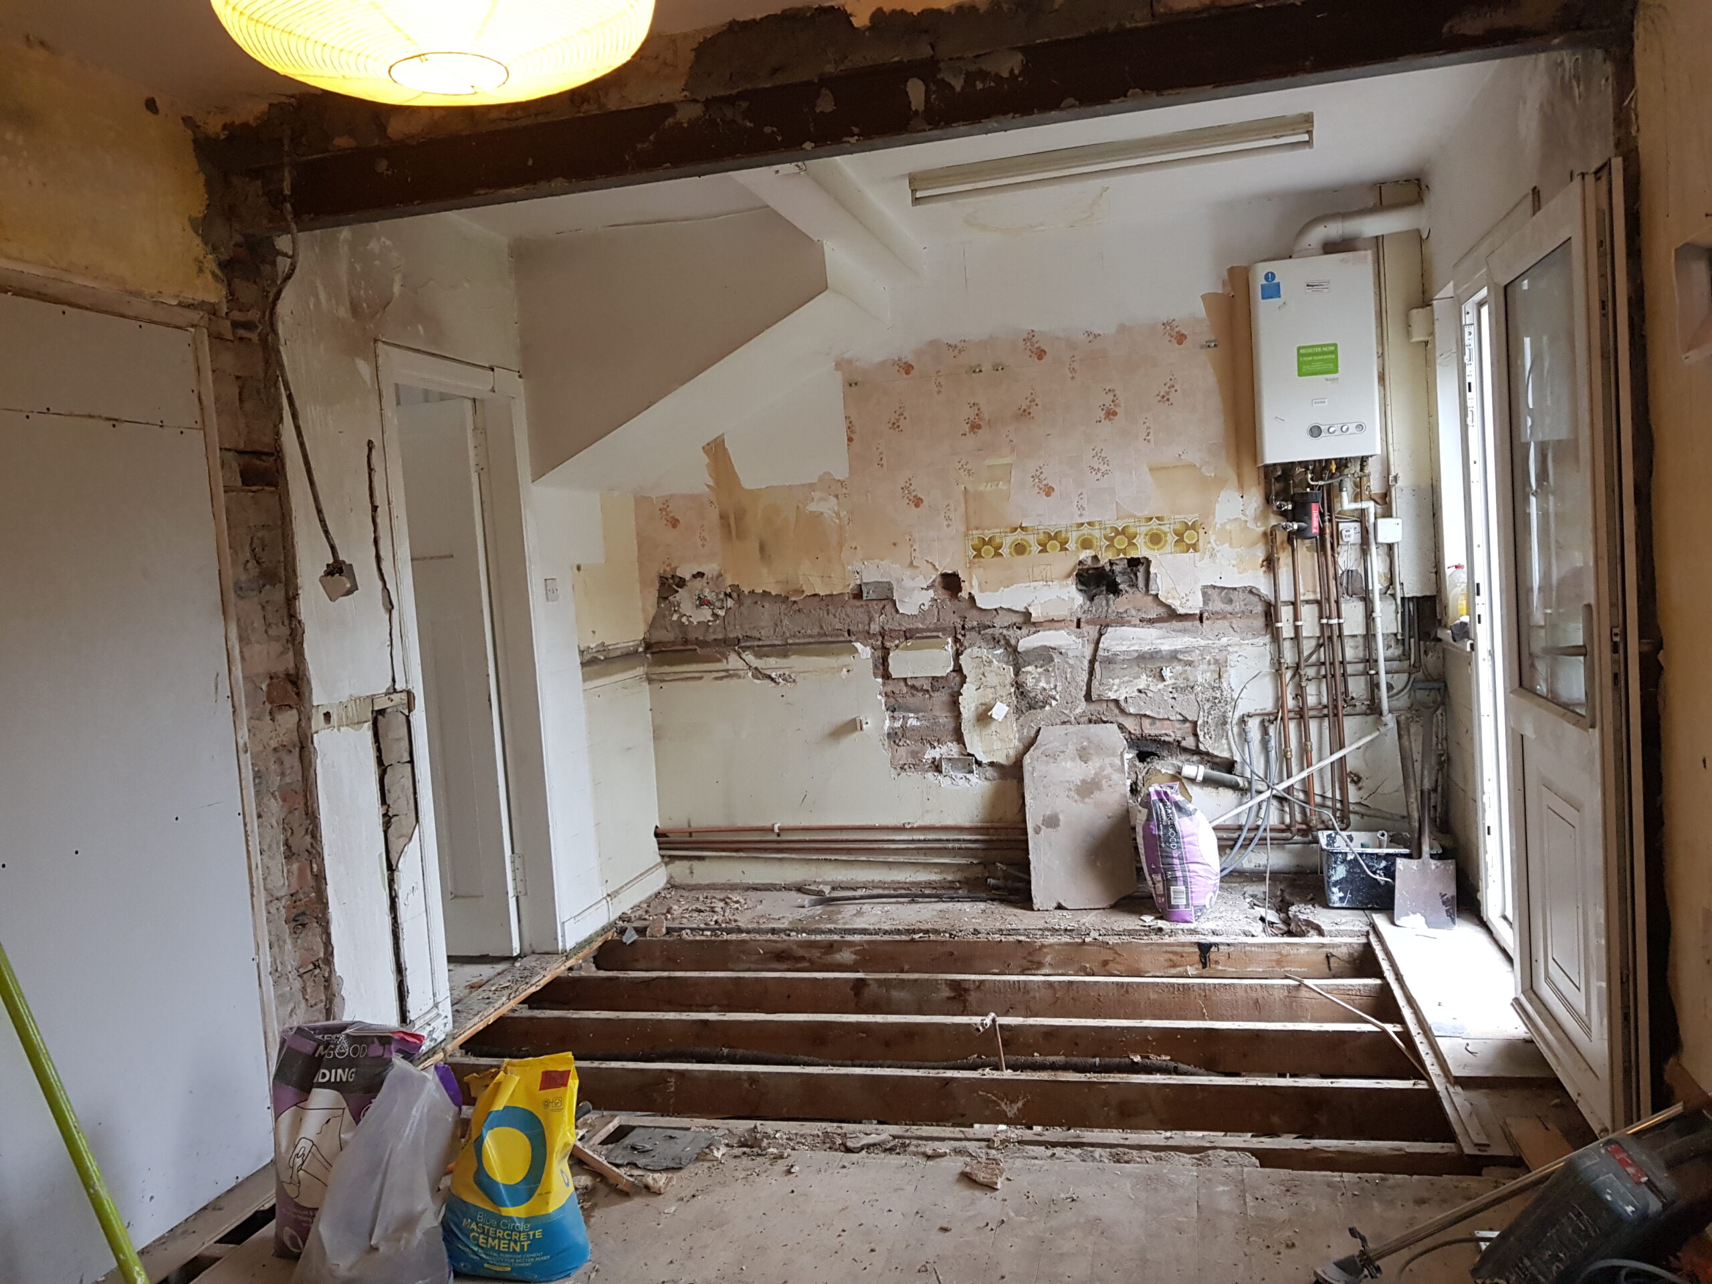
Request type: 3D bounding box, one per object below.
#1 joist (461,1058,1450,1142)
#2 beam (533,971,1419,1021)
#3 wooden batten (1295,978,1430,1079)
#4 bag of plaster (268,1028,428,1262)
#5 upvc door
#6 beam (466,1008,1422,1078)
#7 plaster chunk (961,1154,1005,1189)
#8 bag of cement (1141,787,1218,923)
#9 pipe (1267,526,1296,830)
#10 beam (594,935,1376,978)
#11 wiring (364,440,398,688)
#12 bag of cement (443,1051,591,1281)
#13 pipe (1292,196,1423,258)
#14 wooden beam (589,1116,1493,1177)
[{"bbox_3d":[0.121,1.228,3.489,2.783,0.125,0.047,-3,4,14],"label":"joist"},{"bbox_3d":[0.271,1.178,4.298,2.940,0.130,0.055,-3,4,14],"label":"beam"},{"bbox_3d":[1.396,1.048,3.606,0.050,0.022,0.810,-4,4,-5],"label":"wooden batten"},{"bbox_3d":[-1.091,1.087,2.803,0.325,0.440,0.130,-4,4,8],"label":"bag of plaster"},{"bbox_3d":[1.674,0.033,3.064,0.070,2.030,0.800,-3,4,14],"label":"upvc door"},{"bbox_3d":[0.181,1.207,3.924,2.940,0.130,0.055,-3,4,14],"label":"beam"},{"bbox_3d":[0.275,1.153,2.805,0.088,0.036,0.072,-2,4,26],"label":"plaster chunk"},{"bbox_3d":[1.220,0.774,4.800,0.280,0.490,0.240,-3,4,17],"label":"bag of cement"},{"bbox_3d":[1.630,0.137,4.913,0.026,1.176,0.026,-4,4,14],"label":"pipe"},{"bbox_3d":[0.383,1.127,4.603,2.797,0.125,0.050,-3,4,14],"label":"beam"},{"bbox_3d":[-1.434,-0.229,3.916,0.030,0.750,0.070,-3,4,14],"label":"wiring"},{"bbox_3d":[-0.680,1.065,2.657,0.270,0.430,0.180,-3,4,5],"label":"bag of cement"},{"bbox_3d":[1.807,-1.467,4.618,0.460,0.170,0.100,-3,4,14],"label":"pipe"},{"bbox_3d":[0.138,1.252,3.133,2.613,0.125,0.052,-3,4,14],"label":"wooden beam"}]

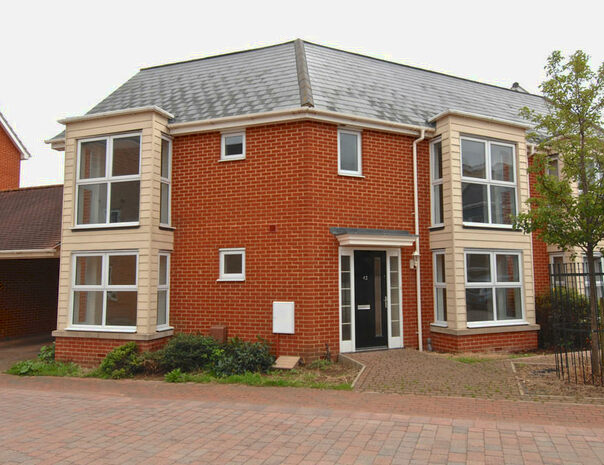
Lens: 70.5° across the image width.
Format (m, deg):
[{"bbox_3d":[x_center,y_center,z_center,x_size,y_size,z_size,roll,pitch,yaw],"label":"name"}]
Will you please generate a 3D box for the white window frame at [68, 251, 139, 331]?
[{"bbox_3d":[-4.088,1.183,8.810,1.690,1.540,0.130,-2,-5,18],"label":"white window frame"}]

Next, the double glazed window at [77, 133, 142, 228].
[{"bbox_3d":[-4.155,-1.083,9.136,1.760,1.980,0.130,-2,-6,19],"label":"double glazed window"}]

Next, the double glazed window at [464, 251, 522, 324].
[{"bbox_3d":[4.171,1.217,9.262,1.760,1.590,0.130,2,-6,-24],"label":"double glazed window"}]

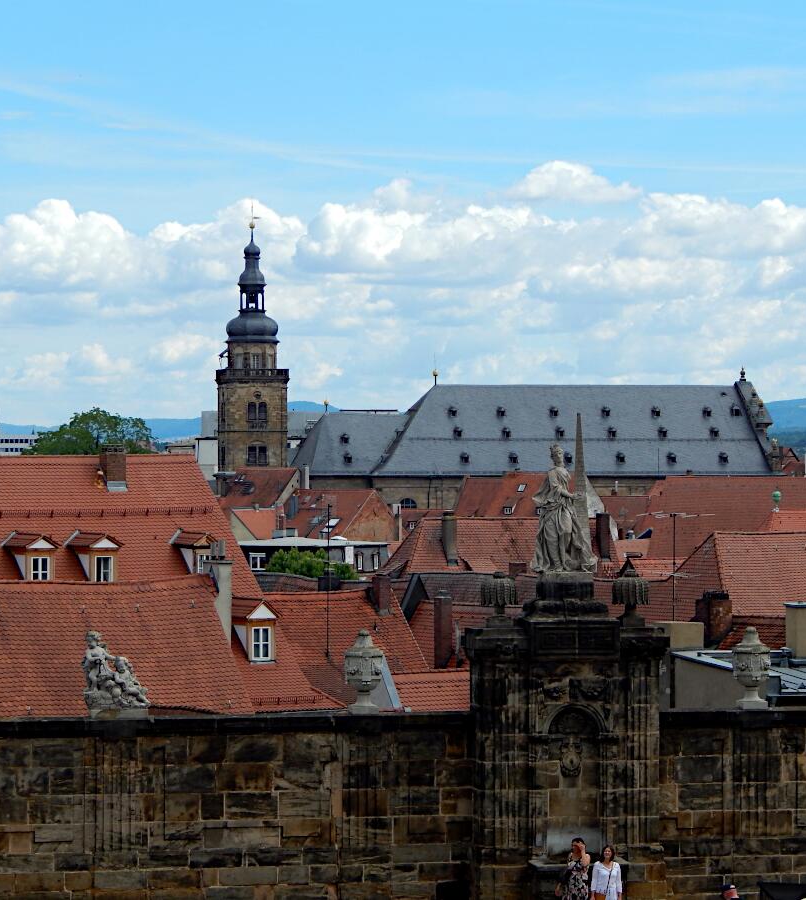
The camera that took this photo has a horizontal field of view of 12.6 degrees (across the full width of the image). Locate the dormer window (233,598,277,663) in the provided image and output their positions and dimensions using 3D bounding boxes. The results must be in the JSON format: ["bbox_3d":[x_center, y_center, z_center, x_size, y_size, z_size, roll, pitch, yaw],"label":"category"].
[{"bbox_3d":[-5.430,6.398,128.300,1.450,2.250,2.000,0,0,-34],"label":"dormer window"}]

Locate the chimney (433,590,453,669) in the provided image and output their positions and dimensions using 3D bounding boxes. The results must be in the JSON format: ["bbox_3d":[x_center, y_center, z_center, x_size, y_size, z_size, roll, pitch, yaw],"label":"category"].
[{"bbox_3d":[1.424,6.312,128.000,0.480,2.750,0.460,0,0,-36],"label":"chimney"}]

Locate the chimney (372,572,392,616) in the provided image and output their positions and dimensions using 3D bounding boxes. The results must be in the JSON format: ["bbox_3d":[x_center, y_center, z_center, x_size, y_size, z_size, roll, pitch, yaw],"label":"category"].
[{"bbox_3d":[-0.783,5.297,132.500,0.520,1.500,0.480,0,0,-34],"label":"chimney"}]

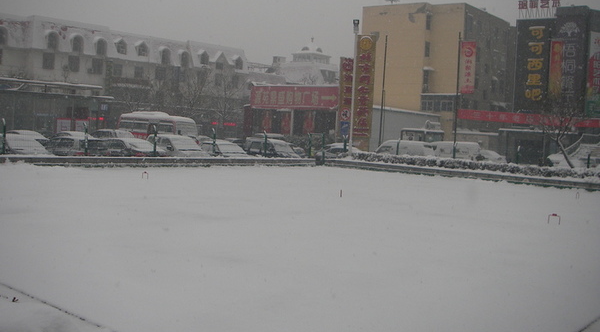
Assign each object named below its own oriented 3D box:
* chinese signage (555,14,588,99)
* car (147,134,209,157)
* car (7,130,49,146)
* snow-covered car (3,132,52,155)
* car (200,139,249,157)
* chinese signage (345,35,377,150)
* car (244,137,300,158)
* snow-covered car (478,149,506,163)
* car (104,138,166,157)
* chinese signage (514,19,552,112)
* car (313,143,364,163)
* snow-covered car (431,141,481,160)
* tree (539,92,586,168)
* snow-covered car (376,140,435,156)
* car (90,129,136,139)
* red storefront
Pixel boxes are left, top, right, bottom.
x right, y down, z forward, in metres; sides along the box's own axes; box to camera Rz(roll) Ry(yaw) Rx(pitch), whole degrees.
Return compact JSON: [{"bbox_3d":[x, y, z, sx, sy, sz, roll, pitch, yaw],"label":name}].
[{"bbox_3d":[26.075,-10.603,63.493,2.965,8.363,0.300,5,3,40],"label":"chinese signage"},{"bbox_3d":[-5.661,-0.571,29.906,1.680,1.520,4.150,1,3,-37],"label":"car"},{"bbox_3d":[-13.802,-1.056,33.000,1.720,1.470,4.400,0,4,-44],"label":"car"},{"bbox_3d":[-11.304,-0.524,25.900,1.720,1.460,4.400,0,4,-44],"label":"snow-covered car"},{"bbox_3d":[-3.802,-0.477,32.012,1.700,1.470,4.300,1,3,-38],"label":"car"},{"bbox_3d":[5.495,-5.976,57.000,1.650,10.600,0.550,4,3,28],"label":"chinese signage"},{"bbox_3d":[-1.571,-0.697,36.300,1.720,1.630,4.200,0,4,-44],"label":"car"},{"bbox_3d":[15.208,-0.636,55.500,1.700,1.450,4.400,0,4,-44],"label":"snow-covered car"},{"bbox_3d":[-7.958,-0.548,29.700,1.740,1.460,4.500,0,4,-44],"label":"car"},{"bbox_3d":[23.324,-10.041,65.814,3.588,9.166,0.300,5,3,40],"label":"chinese signage"},{"bbox_3d":[2.621,-0.356,39.025,1.700,1.470,4.300,1,3,-38],"label":"car"},{"bbox_3d":[12.748,-1.018,54.000,1.580,1.920,3.950,0,4,-44],"label":"snow-covered car"},{"bbox_3d":[11.081,-1.059,27.700,2.000,3.850,2.000,4,3,22],"label":"tree"},{"bbox_3d":[6.537,-0.531,40.819,3.700,1.920,1.550,5,3,40],"label":"snow-covered car"},{"bbox_3d":[-10.475,-1.136,36.800,1.720,1.580,4.300,0,4,-44],"label":"car"},{"bbox_3d":[0.340,-3.732,56.800,10.375,6.103,4.000,5,3,40],"label":"red storefront"}]

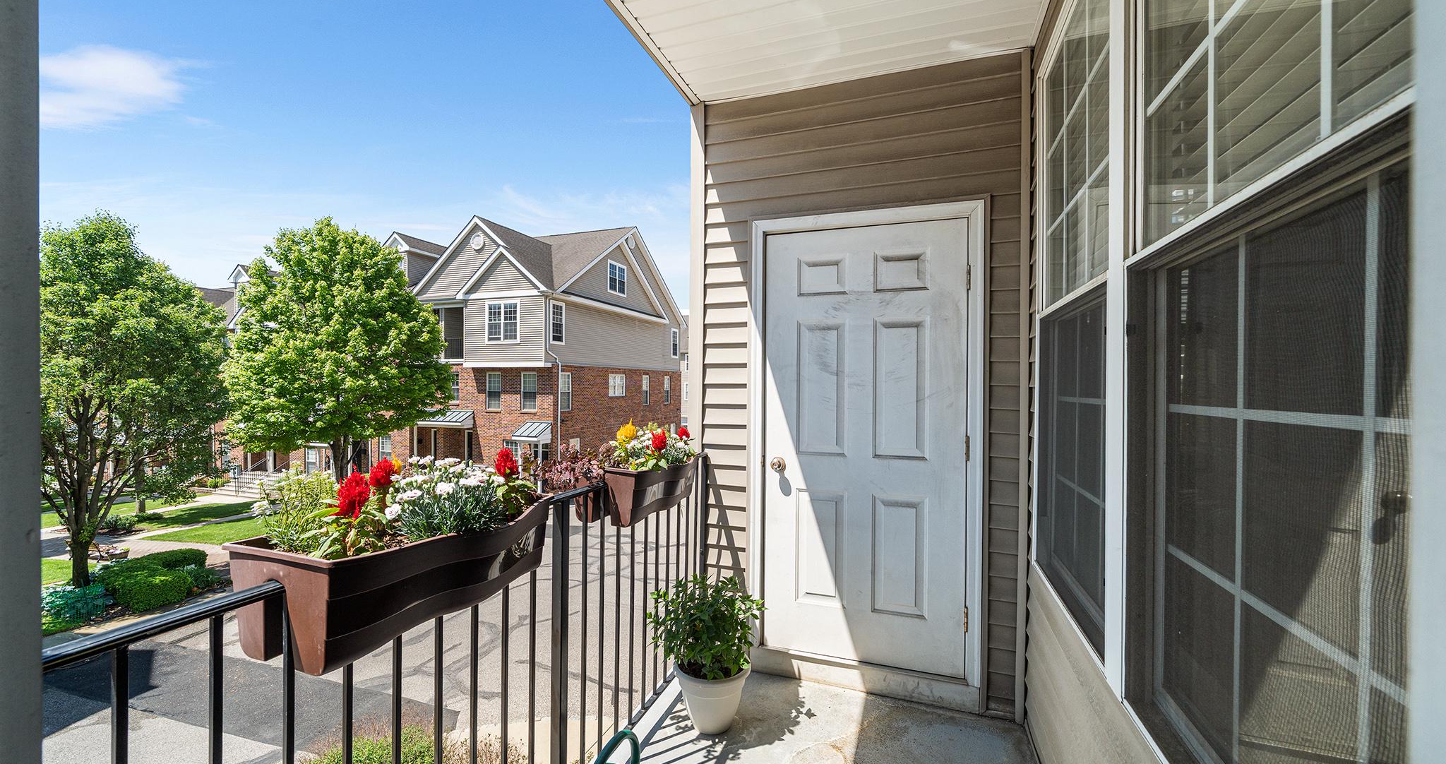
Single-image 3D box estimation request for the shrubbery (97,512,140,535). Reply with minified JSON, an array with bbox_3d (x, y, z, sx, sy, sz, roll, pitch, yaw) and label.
[{"bbox_3d":[-23.400,5.420,20.200,1.050,0.720,1.150,0,0,-41],"label":"shrubbery"}]

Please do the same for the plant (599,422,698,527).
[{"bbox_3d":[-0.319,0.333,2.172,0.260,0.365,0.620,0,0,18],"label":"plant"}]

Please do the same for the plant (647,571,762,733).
[{"bbox_3d":[-0.070,1.130,2.210,0.470,0.620,0.470,0,0,0],"label":"plant"}]

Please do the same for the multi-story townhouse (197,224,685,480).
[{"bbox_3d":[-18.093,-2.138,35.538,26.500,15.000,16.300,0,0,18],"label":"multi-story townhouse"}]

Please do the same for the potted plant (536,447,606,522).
[{"bbox_3d":[-0.535,0.370,2.012,0.230,0.285,0.280,0,0,18],"label":"potted plant"}]

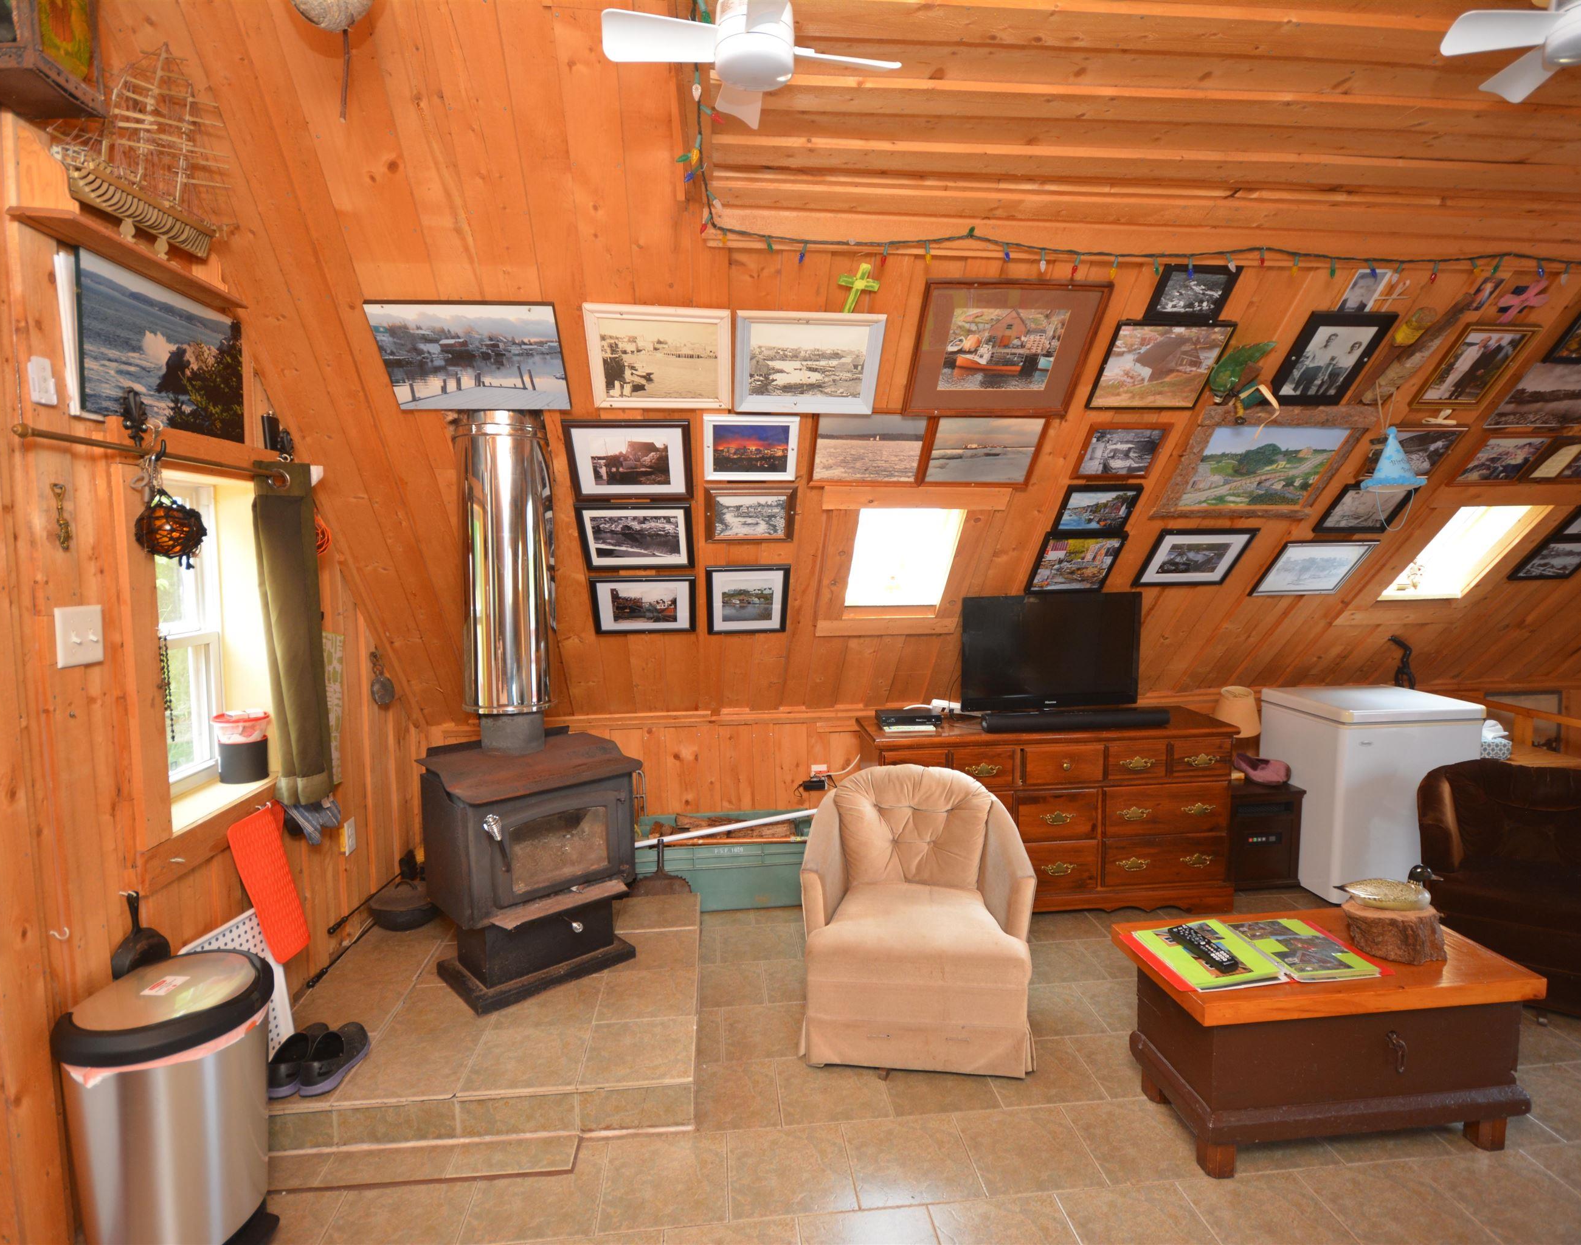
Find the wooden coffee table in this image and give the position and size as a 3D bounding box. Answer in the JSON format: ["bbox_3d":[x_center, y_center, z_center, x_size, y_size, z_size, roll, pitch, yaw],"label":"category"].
[{"bbox_3d":[1.440,1.117,2.293,0.924,0.429,0.482,-1,4,-6],"label":"wooden coffee table"}]

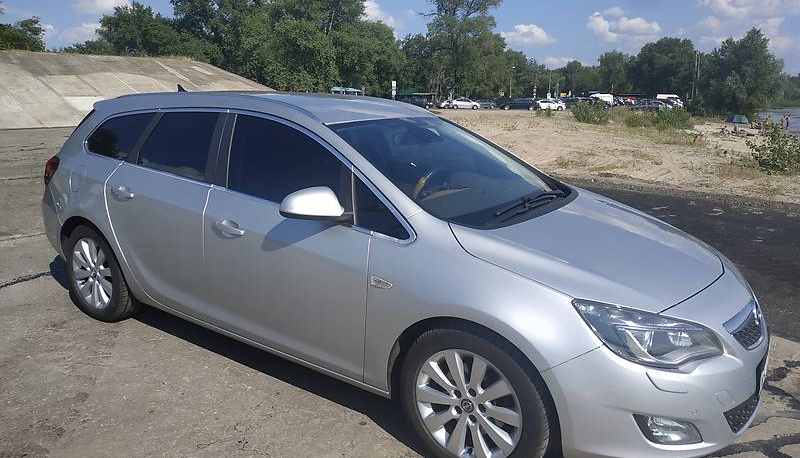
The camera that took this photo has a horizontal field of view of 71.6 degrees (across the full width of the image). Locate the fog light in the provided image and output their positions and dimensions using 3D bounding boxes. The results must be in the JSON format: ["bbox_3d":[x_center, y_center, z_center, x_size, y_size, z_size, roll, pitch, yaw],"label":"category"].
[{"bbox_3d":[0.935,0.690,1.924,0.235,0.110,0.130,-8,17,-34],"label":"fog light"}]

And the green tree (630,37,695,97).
[{"bbox_3d":[53.002,-32.104,112.000,12.300,13.200,11.500,7,14,24],"label":"green tree"}]

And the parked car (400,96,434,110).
[{"bbox_3d":[1.913,-15.416,67.812,4.400,1.650,1.800,0,13,-3],"label":"parked car"}]

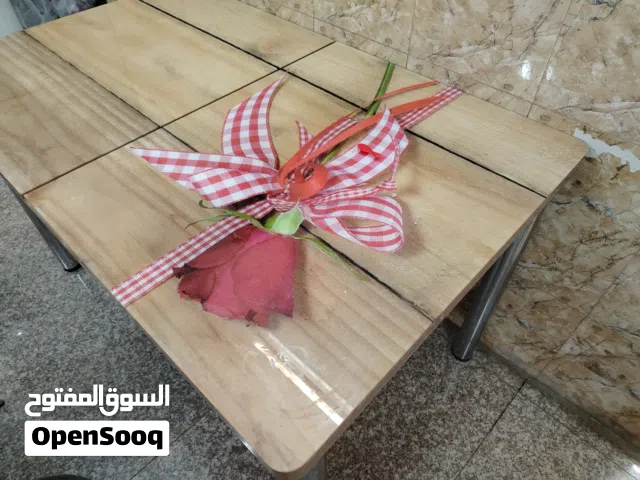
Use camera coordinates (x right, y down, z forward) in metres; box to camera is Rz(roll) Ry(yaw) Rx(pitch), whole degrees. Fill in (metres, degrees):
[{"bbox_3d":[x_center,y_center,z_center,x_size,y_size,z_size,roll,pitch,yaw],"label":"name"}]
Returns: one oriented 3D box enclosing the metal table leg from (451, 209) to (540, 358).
[{"bbox_3d":[0.425,0.096,1.070,0.058,0.725,0.058,35,57,28],"label":"metal table leg"}]

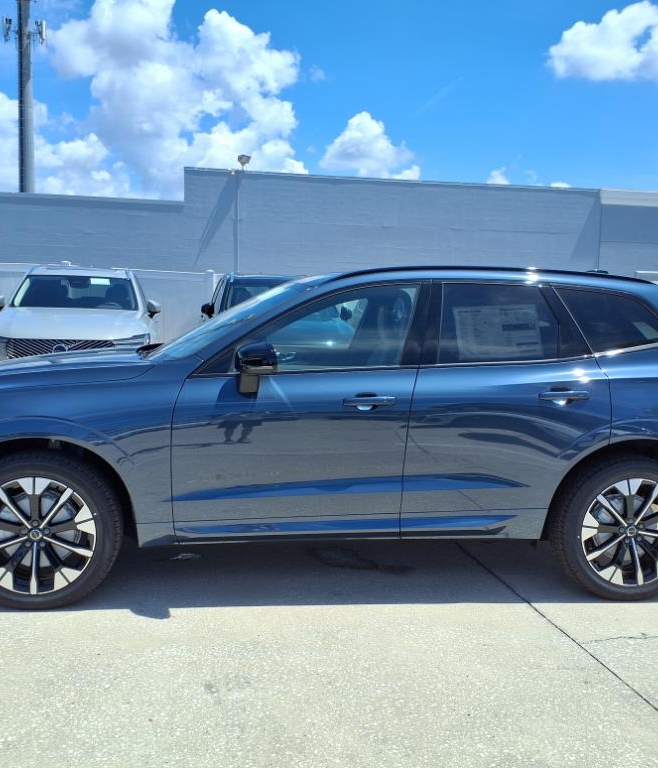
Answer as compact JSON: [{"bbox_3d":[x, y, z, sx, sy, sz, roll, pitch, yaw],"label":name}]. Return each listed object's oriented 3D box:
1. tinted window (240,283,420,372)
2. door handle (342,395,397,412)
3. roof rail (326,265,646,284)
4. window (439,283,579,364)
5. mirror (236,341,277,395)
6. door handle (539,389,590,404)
[{"bbox_3d":[0.002,-0.291,3.941,0.930,0.506,0.055,1,-20,-6],"label":"tinted window"},{"bbox_3d":[0.193,0.084,3.795,0.255,0.080,0.060,1,4,-6],"label":"door handle"},{"bbox_3d":[0.851,-0.552,4.127,1.740,0.100,0.075,1,4,-6],"label":"roof rail"},{"bbox_3d":[0.919,-0.305,4.044,0.795,0.462,0.055,1,-20,-6],"label":"window"},{"bbox_3d":[-0.328,-0.070,3.680,0.190,0.240,0.230,1,4,-6],"label":"mirror"},{"bbox_3d":[1.145,0.061,3.890,0.255,0.080,0.060,1,4,-6],"label":"door handle"}]

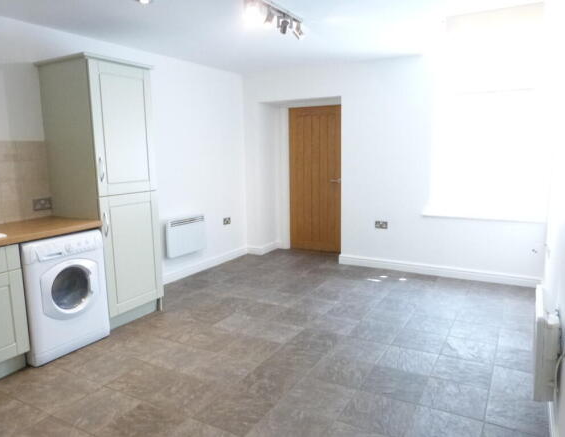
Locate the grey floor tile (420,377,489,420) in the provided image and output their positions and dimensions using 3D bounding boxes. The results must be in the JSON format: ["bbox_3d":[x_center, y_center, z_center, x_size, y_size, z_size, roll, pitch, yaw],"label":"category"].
[{"bbox_3d":[0.963,1.008,2.355,0.335,0.010,0.335,4,10,29],"label":"grey floor tile"}]

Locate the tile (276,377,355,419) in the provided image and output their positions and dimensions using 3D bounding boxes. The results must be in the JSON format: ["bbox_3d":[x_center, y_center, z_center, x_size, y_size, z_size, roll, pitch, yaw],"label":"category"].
[{"bbox_3d":[0.211,1.017,2.400,0.337,0.012,0.337,4,9,29],"label":"tile"}]

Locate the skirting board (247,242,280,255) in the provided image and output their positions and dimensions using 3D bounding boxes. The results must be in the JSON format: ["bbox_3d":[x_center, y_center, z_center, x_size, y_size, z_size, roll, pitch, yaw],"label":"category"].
[{"bbox_3d":[-0.259,0.422,6.045,0.245,0.110,0.460,4,10,30],"label":"skirting board"}]

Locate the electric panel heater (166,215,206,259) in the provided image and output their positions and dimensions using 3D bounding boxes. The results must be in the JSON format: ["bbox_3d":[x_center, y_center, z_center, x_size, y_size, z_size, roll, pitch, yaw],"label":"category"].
[{"bbox_3d":[-1.102,0.191,4.783,0.085,0.395,0.620,4,9,29],"label":"electric panel heater"}]

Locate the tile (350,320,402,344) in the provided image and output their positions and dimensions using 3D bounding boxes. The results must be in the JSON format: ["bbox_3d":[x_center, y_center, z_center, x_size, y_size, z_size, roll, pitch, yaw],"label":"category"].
[{"bbox_3d":[0.711,0.879,3.255,0.335,0.010,0.335,4,10,29],"label":"tile"}]

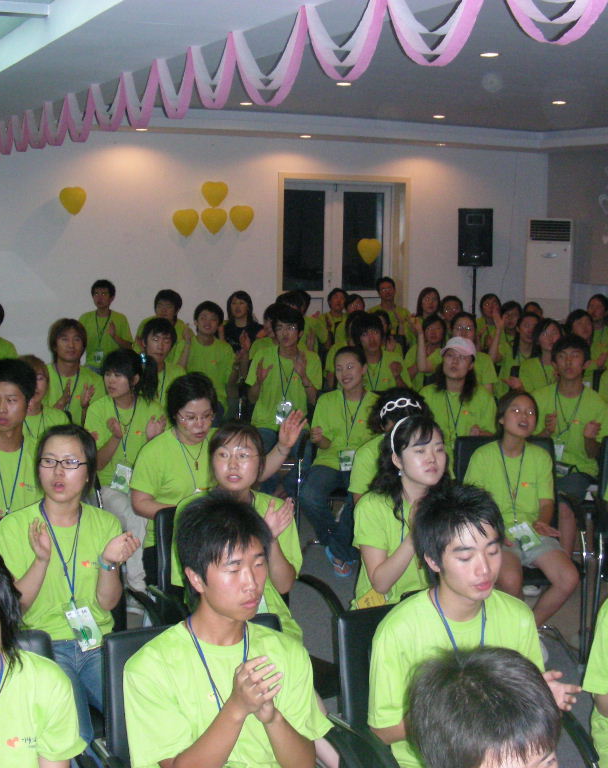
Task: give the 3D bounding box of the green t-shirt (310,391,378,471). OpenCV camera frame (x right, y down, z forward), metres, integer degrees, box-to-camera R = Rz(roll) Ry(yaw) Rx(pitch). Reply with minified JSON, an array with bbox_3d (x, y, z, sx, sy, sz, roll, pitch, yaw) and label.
[{"bbox_3d":[0.226,0.260,5.756,0.420,0.470,0.270,0,9,-8],"label":"green t-shirt"}]

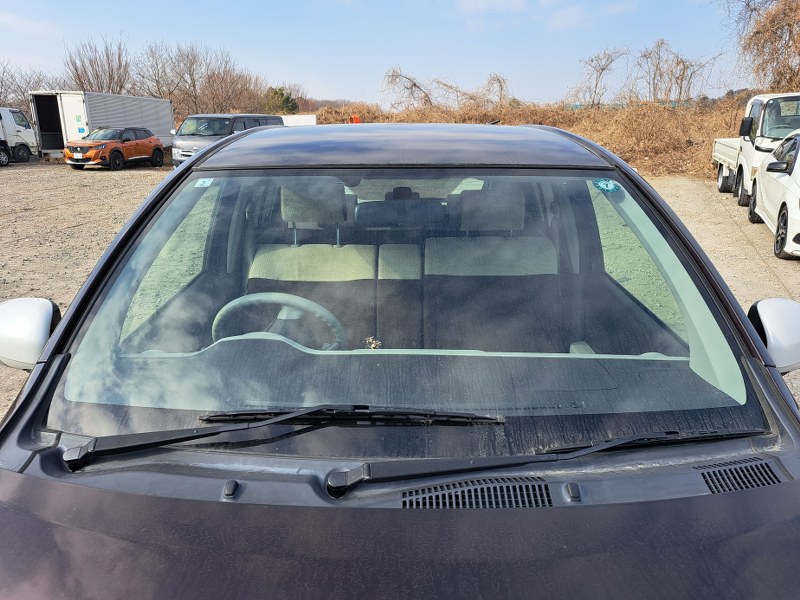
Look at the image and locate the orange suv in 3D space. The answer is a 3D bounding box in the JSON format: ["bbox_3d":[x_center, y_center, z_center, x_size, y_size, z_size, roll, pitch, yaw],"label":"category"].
[{"bbox_3d":[-10.730,-5.790,21.040,1.790,1.550,4.300,3,18,9],"label":"orange suv"}]

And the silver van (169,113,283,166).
[{"bbox_3d":[-5.380,-5.030,18.050,1.750,1.970,4.750,3,18,10],"label":"silver van"}]

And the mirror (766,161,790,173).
[{"bbox_3d":[4.740,-1.672,6.950,0.250,0.150,0.130,8,19,24],"label":"mirror"}]

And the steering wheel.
[{"bbox_3d":[-0.326,0.117,1.524,0.370,0.370,0.110,0,43,0],"label":"steering wheel"}]

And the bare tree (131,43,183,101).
[{"bbox_3d":[-14.194,-11.930,32.937,3.090,6.150,2.930,0,17,0],"label":"bare tree"}]

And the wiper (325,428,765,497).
[{"bbox_3d":[0.276,0.265,0.975,0.790,0.055,0.065,-5,52,-10],"label":"wiper"}]

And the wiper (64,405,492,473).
[{"bbox_3d":[-0.205,0.226,0.996,0.775,0.055,0.085,-6,52,-2],"label":"wiper"}]

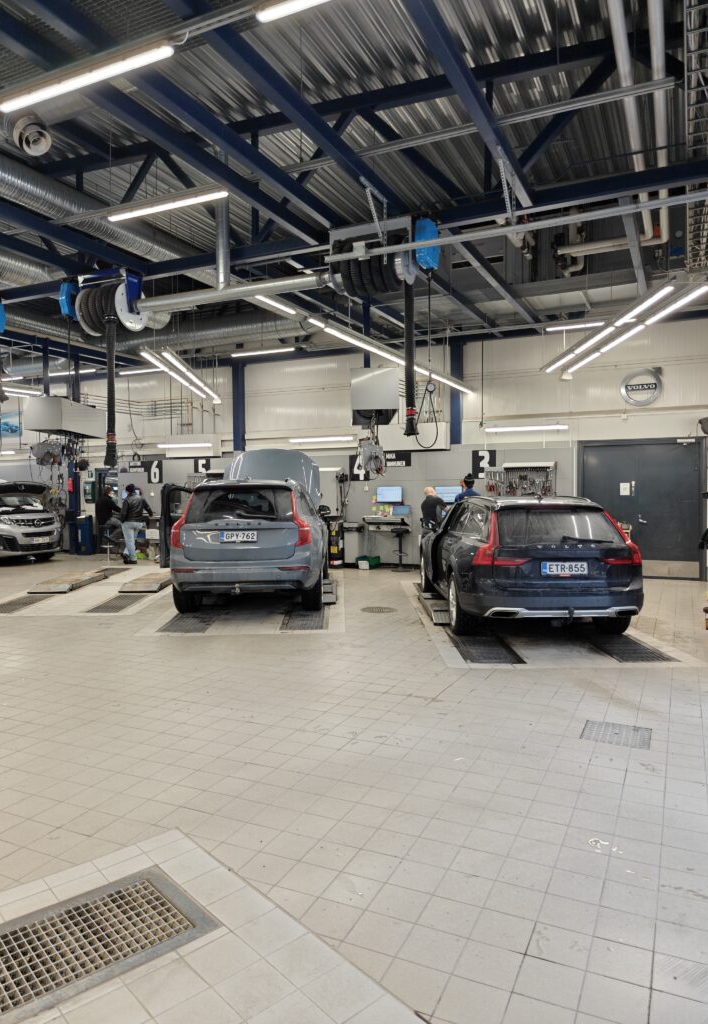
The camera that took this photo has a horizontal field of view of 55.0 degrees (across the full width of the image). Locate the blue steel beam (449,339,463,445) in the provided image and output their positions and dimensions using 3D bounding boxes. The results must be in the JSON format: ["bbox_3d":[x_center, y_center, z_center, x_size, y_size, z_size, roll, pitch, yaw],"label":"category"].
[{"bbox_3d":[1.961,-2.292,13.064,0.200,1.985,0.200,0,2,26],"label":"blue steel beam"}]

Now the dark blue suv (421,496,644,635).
[{"bbox_3d":[2.000,0.530,8.830,1.950,1.540,4.940,0,2,0],"label":"dark blue suv"}]

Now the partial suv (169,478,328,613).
[{"bbox_3d":[-1.410,0.376,10.490,1.970,1.770,4.950,-1,2,-1],"label":"partial suv"}]

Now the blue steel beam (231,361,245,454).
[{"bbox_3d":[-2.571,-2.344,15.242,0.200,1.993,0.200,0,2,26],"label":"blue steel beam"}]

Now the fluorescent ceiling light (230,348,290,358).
[{"bbox_3d":[-1.915,-3.349,14.315,1.570,0.100,0.120,1,2,25],"label":"fluorescent ceiling light"}]

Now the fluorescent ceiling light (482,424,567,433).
[{"bbox_3d":[3.243,-1.564,12.790,1.570,0.100,0.110,1,2,25],"label":"fluorescent ceiling light"}]

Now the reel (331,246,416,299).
[{"bbox_3d":[0.224,-2.796,7.814,0.840,0.620,0.620,1,2,25],"label":"reel"}]

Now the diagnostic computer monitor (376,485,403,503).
[{"bbox_3d":[0.709,-0.341,13.526,0.550,0.335,0.060,0,2,26],"label":"diagnostic computer monitor"}]

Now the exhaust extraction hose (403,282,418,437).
[{"bbox_3d":[0.649,-1.774,7.812,0.150,1.780,0.150,1,2,25],"label":"exhaust extraction hose"}]

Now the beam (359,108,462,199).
[{"bbox_3d":[0.609,-3.852,7.286,0.110,1.694,0.110,-47,-17,20],"label":"beam"}]

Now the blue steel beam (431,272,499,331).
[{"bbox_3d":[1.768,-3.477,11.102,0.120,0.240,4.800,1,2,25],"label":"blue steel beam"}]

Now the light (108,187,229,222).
[{"bbox_3d":[-1.956,-3.189,7.071,1.540,0.100,0.100,0,2,26],"label":"light"}]

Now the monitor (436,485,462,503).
[{"bbox_3d":[1.904,-0.339,13.563,0.560,0.340,0.070,1,2,25],"label":"monitor"}]

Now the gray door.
[{"bbox_3d":[5.186,-0.056,12.371,2.100,2.500,0.120,1,2,25],"label":"gray door"}]

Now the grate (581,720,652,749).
[{"bbox_3d":[1.717,1.456,4.441,0.410,0.020,0.400,0,2,26],"label":"grate"}]

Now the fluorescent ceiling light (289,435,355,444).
[{"bbox_3d":[-0.691,-1.538,14.349,1.540,0.100,0.100,0,2,26],"label":"fluorescent ceiling light"}]

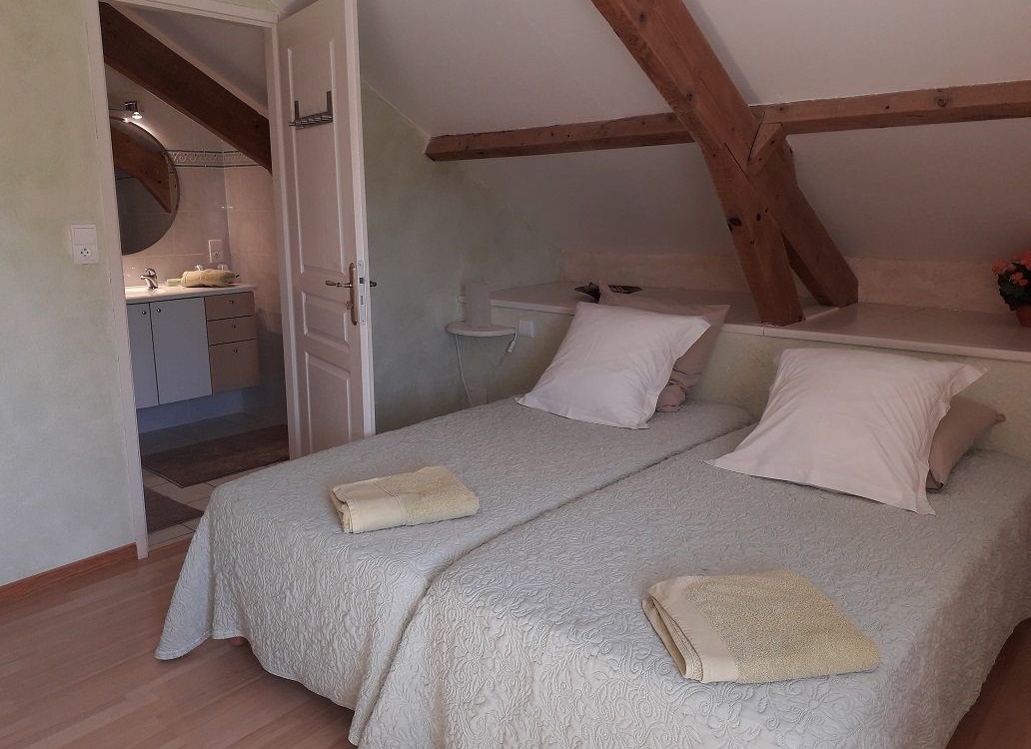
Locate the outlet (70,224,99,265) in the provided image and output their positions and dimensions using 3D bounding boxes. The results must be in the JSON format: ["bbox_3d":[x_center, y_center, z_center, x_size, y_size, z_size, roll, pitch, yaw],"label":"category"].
[{"bbox_3d":[-1.495,-0.451,2.796,0.015,0.136,0.081,10,15,40],"label":"outlet"}]

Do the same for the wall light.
[{"bbox_3d":[-2.186,-1.472,4.478,0.110,0.110,0.190,10,15,40],"label":"wall light"}]

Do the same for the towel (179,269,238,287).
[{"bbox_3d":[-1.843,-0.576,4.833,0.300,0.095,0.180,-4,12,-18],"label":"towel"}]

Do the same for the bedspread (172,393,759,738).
[{"bbox_3d":[-0.056,0.494,2.818,1.024,0.487,1.937,10,15,40],"label":"bedspread"}]

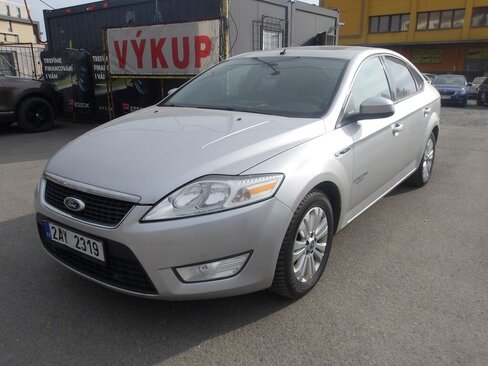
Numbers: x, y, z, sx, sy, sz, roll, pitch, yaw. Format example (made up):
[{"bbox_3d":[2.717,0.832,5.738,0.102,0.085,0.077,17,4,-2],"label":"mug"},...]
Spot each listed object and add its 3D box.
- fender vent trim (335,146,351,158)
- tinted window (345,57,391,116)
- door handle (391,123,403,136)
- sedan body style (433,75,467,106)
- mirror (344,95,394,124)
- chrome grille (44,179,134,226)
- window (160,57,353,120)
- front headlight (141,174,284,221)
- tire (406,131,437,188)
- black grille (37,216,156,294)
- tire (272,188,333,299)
[{"bbox_3d":[0.580,-0.180,2.241,0.030,0.045,0.220,11,23,36],"label":"fender vent trim"},{"bbox_3d":[0.879,-0.722,2.734,0.070,0.434,1.101,-20,0,40],"label":"tinted window"},{"bbox_3d":[1.204,-0.432,3.015,0.060,0.075,0.200,11,19,36],"label":"door handle"},{"bbox_3d":[10.338,-4.686,19.135,1.810,1.460,4.660,8,18,29],"label":"sedan body style"},{"bbox_3d":[0.781,-0.458,2.376,0.235,0.155,0.250,11,19,36],"label":"mirror"},{"bbox_3d":[-0.823,0.097,1.908,0.820,0.160,0.120,11,19,36],"label":"chrome grille"},{"bbox_3d":[0.025,-0.750,2.851,1.470,0.160,1.030,11,44,36],"label":"window"},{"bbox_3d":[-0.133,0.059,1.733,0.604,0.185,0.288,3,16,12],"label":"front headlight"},{"bbox_3d":[2.052,-0.283,4.411,0.215,0.640,0.640,11,19,36],"label":"tire"},{"bbox_3d":[-0.826,0.364,1.974,1.030,0.300,0.130,11,19,36],"label":"black grille"},{"bbox_3d":[0.332,0.340,2.226,0.215,0.640,0.640,11,19,36],"label":"tire"}]

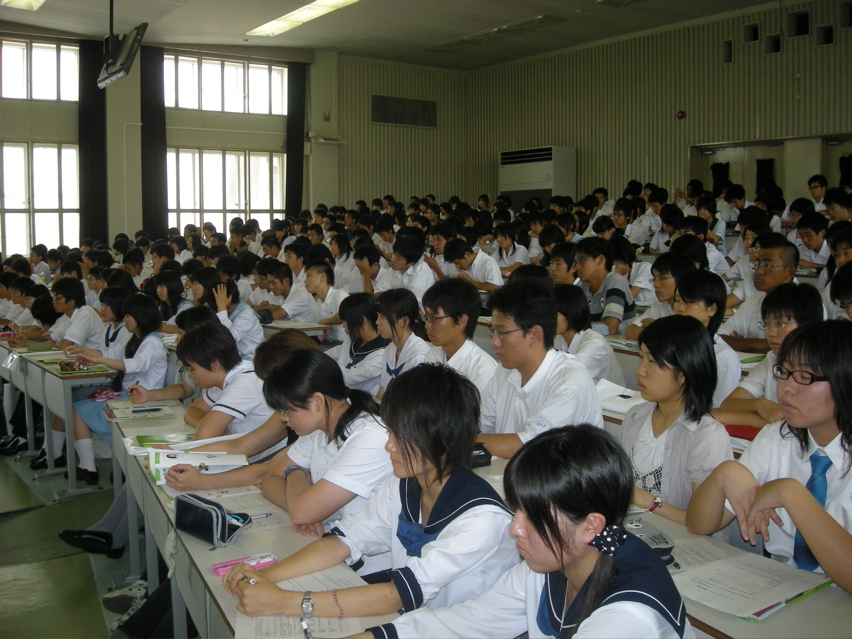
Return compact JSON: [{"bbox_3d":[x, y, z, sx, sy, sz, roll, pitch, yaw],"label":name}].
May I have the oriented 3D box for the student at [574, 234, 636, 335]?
[{"bbox_3d":[0.751,0.169,4.407,0.670,1.170,0.490,-3,5,-26],"label":"student"}]

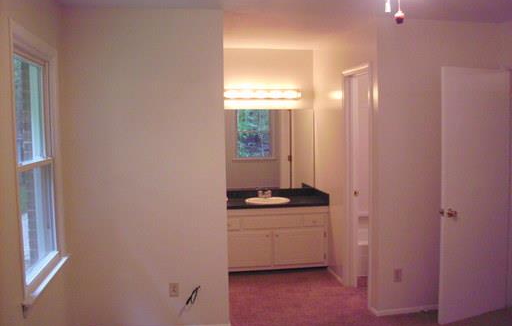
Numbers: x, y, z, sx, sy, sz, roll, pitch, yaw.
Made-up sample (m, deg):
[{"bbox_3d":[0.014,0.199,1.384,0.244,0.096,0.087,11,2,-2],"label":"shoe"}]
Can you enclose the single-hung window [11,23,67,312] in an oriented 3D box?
[{"bbox_3d":[-1.257,-0.018,3.255,0.120,1.395,1.055,-1,4,-9],"label":"single-hung window"}]

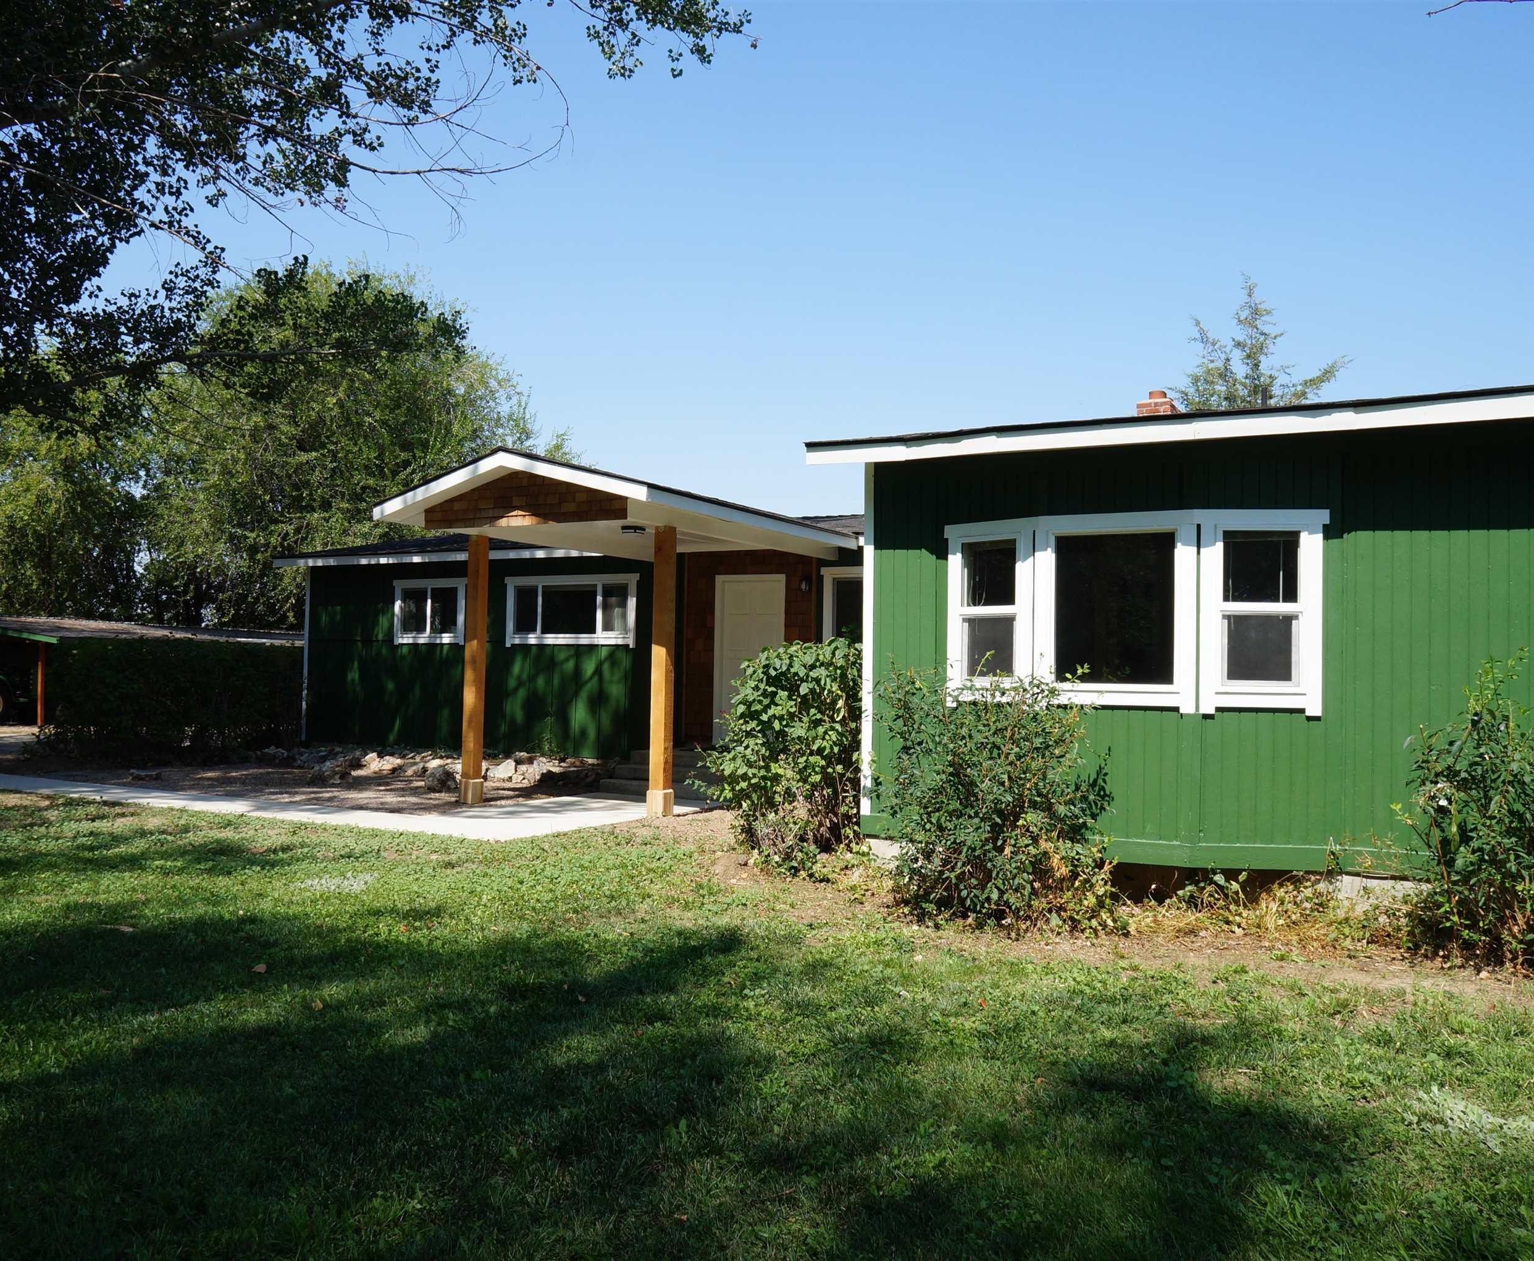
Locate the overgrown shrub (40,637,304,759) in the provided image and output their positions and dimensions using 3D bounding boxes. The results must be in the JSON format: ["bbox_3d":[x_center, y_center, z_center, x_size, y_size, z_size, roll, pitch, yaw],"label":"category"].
[{"bbox_3d":[-8.854,0.984,18.700,3.600,1.720,1.500,2,-2,-26],"label":"overgrown shrub"}]

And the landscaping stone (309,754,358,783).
[{"bbox_3d":[-5.063,1.591,14.750,0.560,0.340,0.450,0,-2,28],"label":"landscaping stone"}]

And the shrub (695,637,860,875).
[{"bbox_3d":[0.187,0.882,9.650,1.200,1.630,1.200,0,-2,28],"label":"shrub"}]

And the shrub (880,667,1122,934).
[{"bbox_3d":[1.394,0.888,7.450,1.220,1.500,1.150,0,-2,28],"label":"shrub"}]

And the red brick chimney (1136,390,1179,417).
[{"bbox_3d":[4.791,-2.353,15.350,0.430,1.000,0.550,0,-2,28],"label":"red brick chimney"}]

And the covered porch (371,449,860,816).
[{"bbox_3d":[-1.306,0.122,13.502,3.150,3.350,4.800,0,-2,28],"label":"covered porch"}]

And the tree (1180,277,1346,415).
[{"bbox_3d":[9.695,-2.230,25.000,4.400,9.200,4.400,0,-2,28],"label":"tree"}]

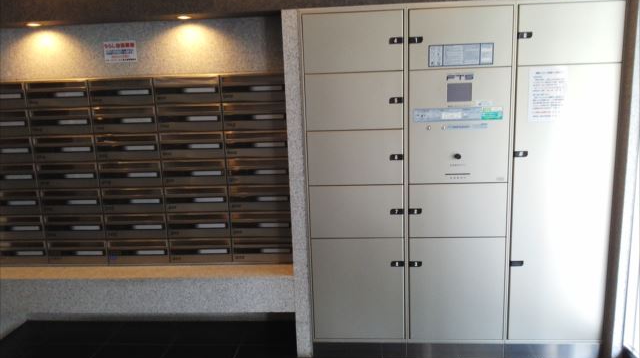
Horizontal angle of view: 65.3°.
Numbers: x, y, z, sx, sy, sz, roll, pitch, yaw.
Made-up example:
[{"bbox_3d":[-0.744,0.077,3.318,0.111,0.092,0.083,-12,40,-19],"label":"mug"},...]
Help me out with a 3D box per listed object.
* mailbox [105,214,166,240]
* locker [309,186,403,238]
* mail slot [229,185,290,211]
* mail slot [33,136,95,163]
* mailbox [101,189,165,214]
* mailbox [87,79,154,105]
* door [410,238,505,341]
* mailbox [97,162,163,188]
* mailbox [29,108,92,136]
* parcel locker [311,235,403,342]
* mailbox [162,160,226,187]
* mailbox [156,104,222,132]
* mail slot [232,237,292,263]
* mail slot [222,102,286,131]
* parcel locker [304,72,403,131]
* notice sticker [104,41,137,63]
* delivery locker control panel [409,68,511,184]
[{"bbox_3d":[-1.043,0.247,2.952,0.364,0.148,0.250,-1,10,4],"label":"mailbox"},{"bbox_3d":[0.205,0.130,2.765,0.479,0.281,0.445,-1,11,4],"label":"locker"},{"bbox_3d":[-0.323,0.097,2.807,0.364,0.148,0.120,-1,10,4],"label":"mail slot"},{"bbox_3d":[-1.406,-0.186,2.915,0.363,0.150,0.280,-1,11,4],"label":"mail slot"},{"bbox_3d":[-1.034,0.100,2.942,0.363,0.150,0.280,-1,11,4],"label":"mailbox"},{"bbox_3d":[-1.073,-0.487,2.845,0.361,0.147,0.250,-1,11,4],"label":"mailbox"},{"bbox_3d":[0.703,0.565,2.575,0.477,0.555,0.030,-1,10,5],"label":"door"},{"bbox_3d":[-1.036,-0.034,2.834,0.357,0.146,0.200,-1,11,5],"label":"mailbox"},{"bbox_3d":[-1.404,-0.320,2.818,0.357,0.146,0.220,-1,11,5],"label":"mailbox"},{"bbox_3d":[0.202,0.571,2.607,0.476,0.550,0.040,-1,11,5],"label":"parcel locker"},{"bbox_3d":[-0.676,-0.043,2.815,0.357,0.146,0.220,-1,11,5],"label":"mailbox"},{"bbox_3d":[-0.688,-0.349,2.831,0.363,0.150,0.280,-1,11,4],"label":"mailbox"},{"bbox_3d":[-0.301,0.386,2.868,0.357,0.146,0.220,-1,11,5],"label":"mail slot"},{"bbox_3d":[-0.326,-0.357,2.803,0.363,0.150,0.280,-1,11,4],"label":"mail slot"},{"bbox_3d":[0.183,-0.415,2.635,0.472,0.279,0.450,-1,11,4],"label":"parcel locker"},{"bbox_3d":[-1.066,-0.679,2.670,0.180,0.106,0.008,-1,11,4],"label":"notice sticker"},{"bbox_3d":[0.672,-0.251,2.414,0.476,0.553,0.050,-1,10,4],"label":"delivery locker control panel"}]

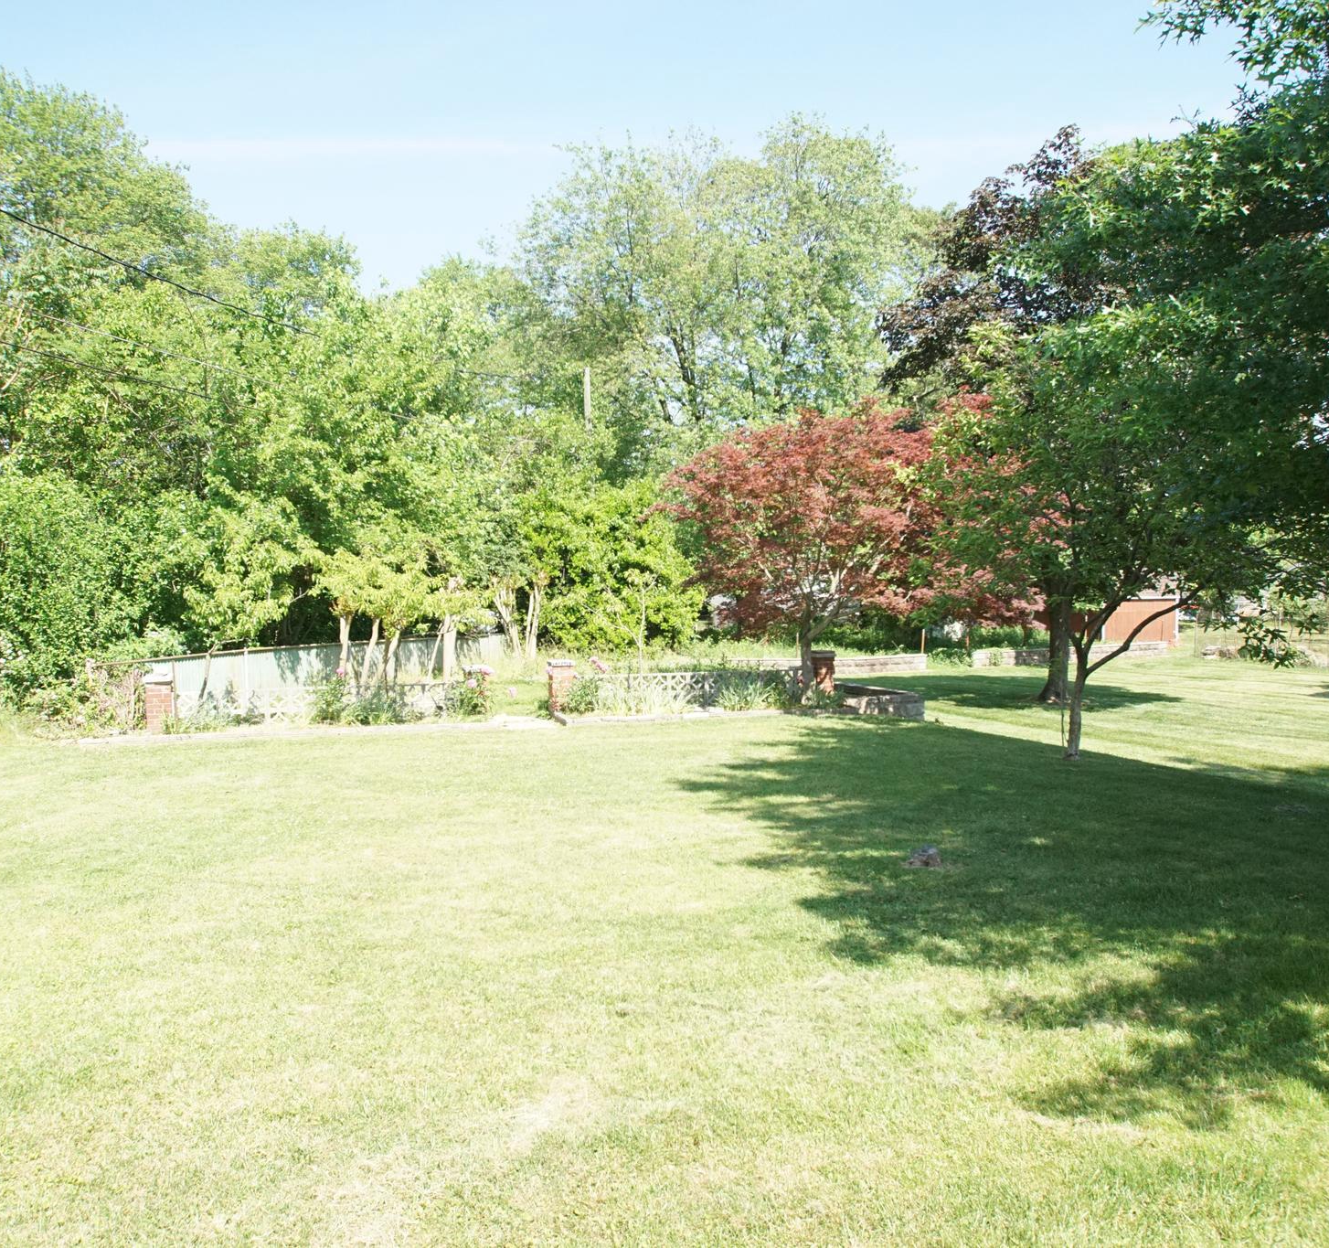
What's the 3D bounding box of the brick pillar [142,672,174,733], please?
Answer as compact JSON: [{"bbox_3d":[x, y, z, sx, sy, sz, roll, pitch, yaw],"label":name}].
[{"bbox_3d":[-6.840,1.080,13.350,0.370,0.800,0.370,0,1,-11],"label":"brick pillar"}]

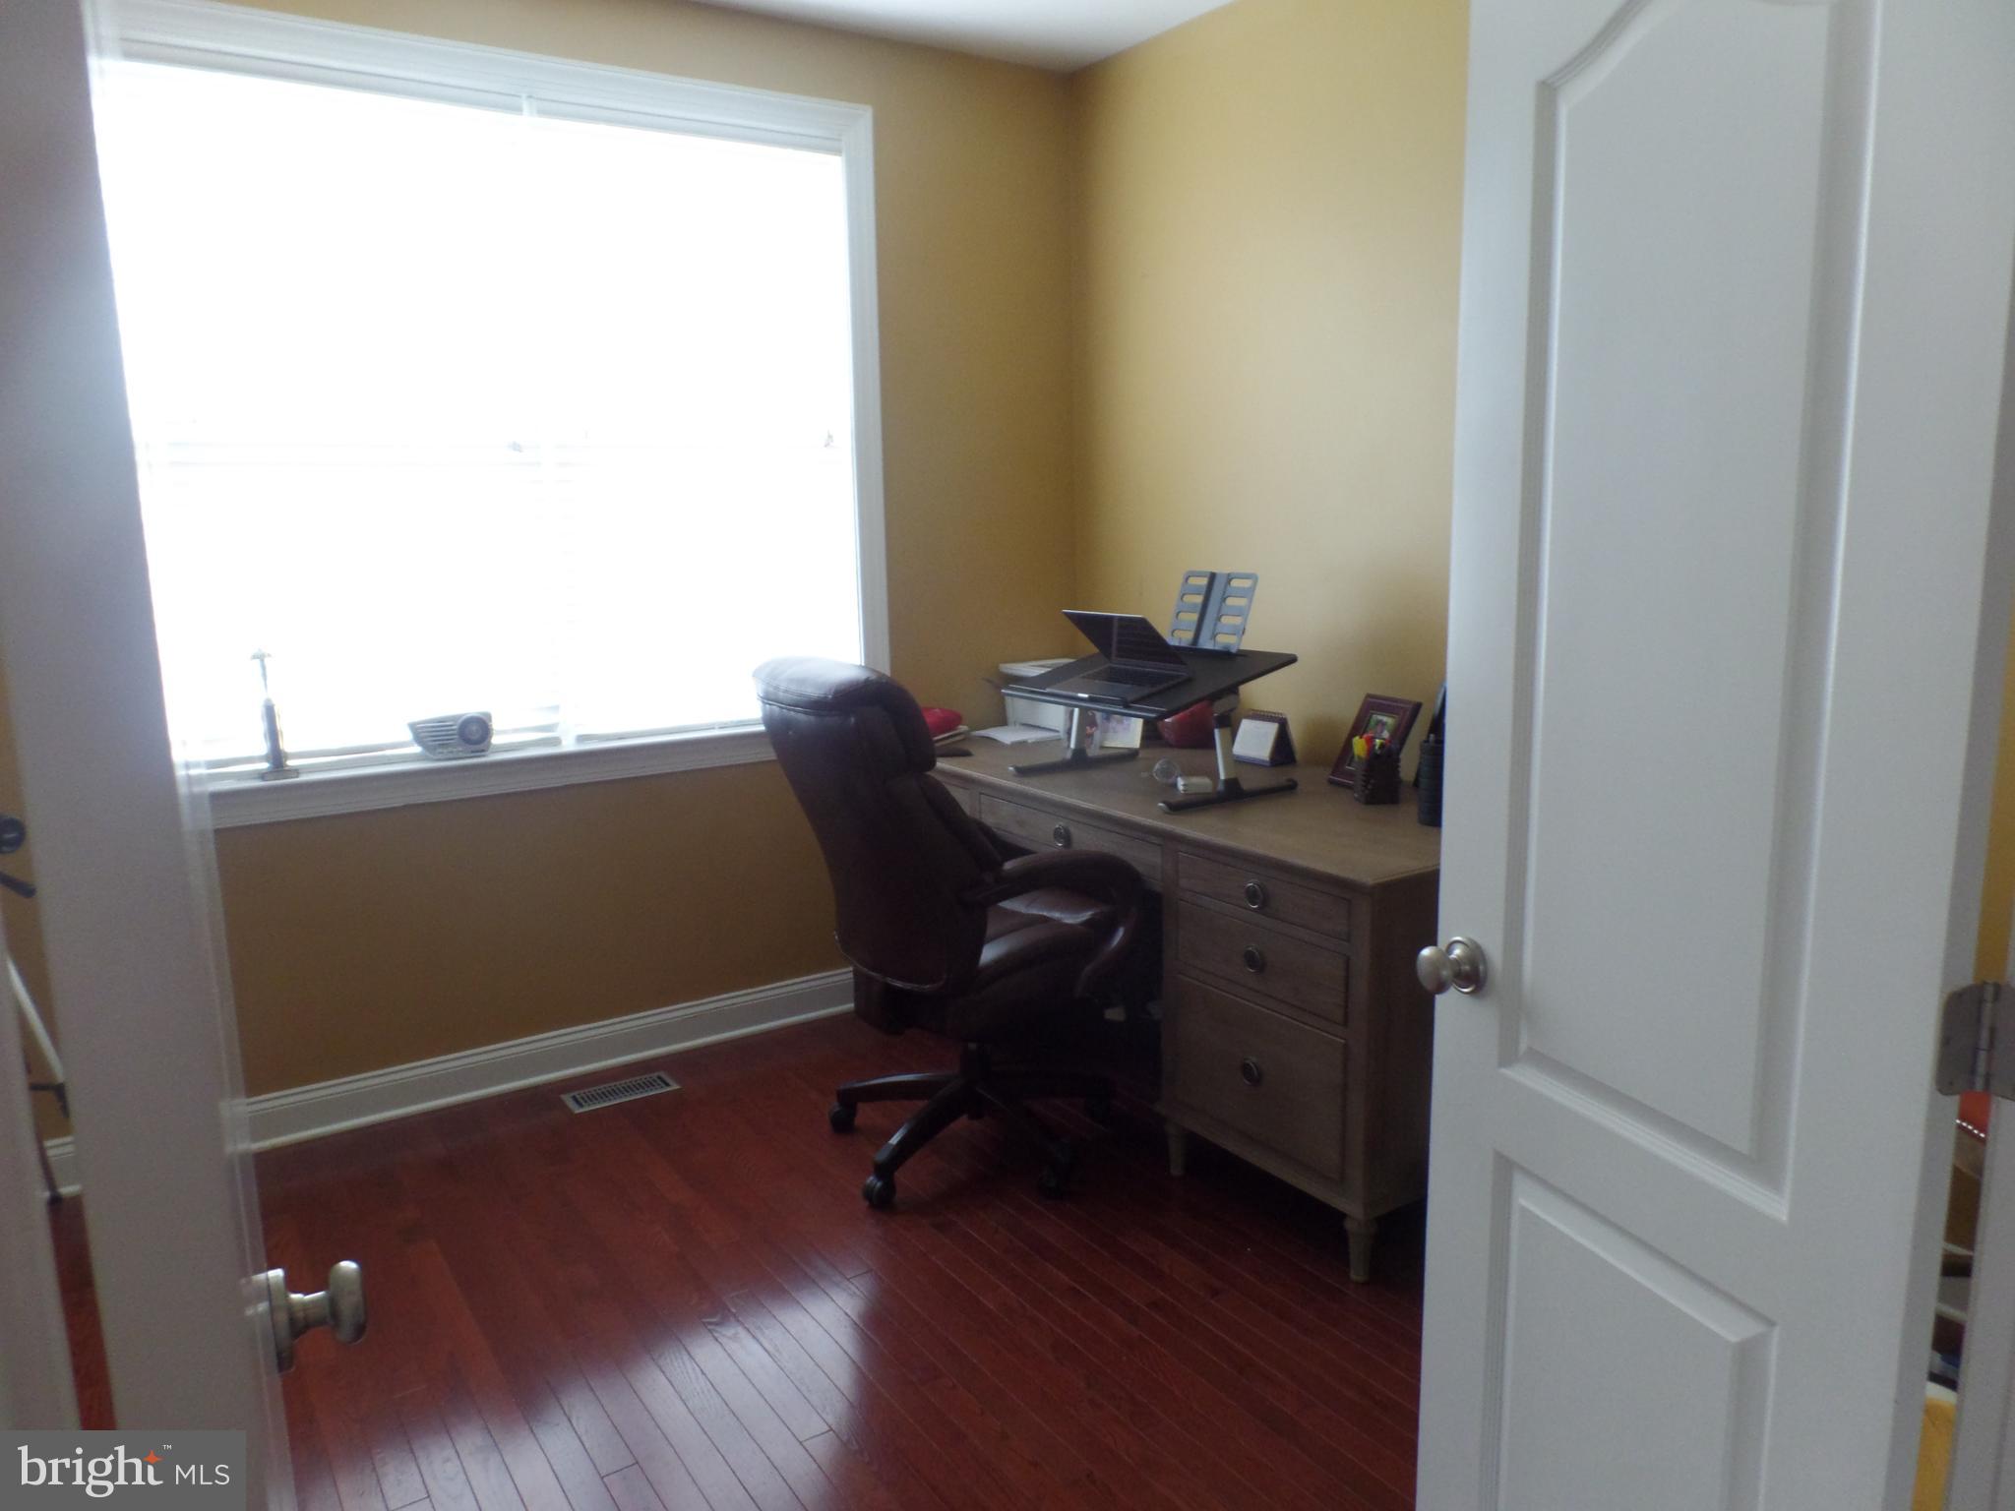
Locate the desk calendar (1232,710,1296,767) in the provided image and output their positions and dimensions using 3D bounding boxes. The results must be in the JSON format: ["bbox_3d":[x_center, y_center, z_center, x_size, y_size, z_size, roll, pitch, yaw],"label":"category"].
[{"bbox_3d":[0.686,-0.046,3.552,0.095,0.132,0.125,-9,13,-36],"label":"desk calendar"}]

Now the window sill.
[{"bbox_3d":[-1.108,0.017,3.514,1.810,0.095,0.110,-8,12,-32],"label":"window sill"}]

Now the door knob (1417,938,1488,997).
[{"bbox_3d":[0.502,0.244,1.528,0.062,0.066,0.066,-5,11,-23],"label":"door knob"}]

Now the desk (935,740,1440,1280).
[{"bbox_3d":[0.444,0.451,3.422,0.730,0.790,1.880,-8,12,-32],"label":"desk"}]

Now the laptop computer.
[{"bbox_3d":[0.253,-0.252,3.254,0.213,0.192,0.306,-24,21,-31],"label":"laptop computer"}]

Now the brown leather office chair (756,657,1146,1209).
[{"bbox_3d":[-0.135,0.340,3.032,0.790,1.170,0.680,-8,12,-35],"label":"brown leather office chair"}]

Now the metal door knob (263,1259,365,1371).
[{"bbox_3d":[-0.477,0.385,0.930,0.059,0.066,0.066,-8,12,-31],"label":"metal door knob"}]

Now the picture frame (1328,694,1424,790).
[{"bbox_3d":[0.886,-0.024,3.211,0.020,0.247,0.173,30,-9,-33],"label":"picture frame"}]

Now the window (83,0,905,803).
[{"bbox_3d":[-1.135,-0.814,3.365,1.835,1.765,0.110,-8,12,-32],"label":"window"}]

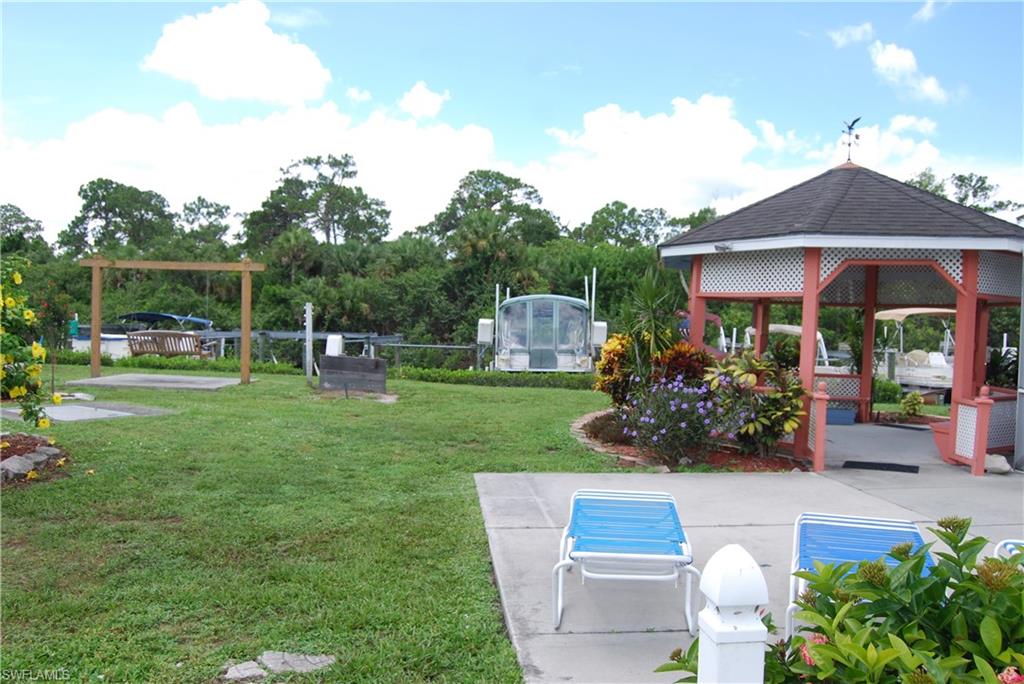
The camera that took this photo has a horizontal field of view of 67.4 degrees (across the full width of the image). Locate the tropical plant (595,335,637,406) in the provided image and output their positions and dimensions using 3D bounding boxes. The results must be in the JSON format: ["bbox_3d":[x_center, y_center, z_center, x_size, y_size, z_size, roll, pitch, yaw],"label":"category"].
[{"bbox_3d":[1.622,0.575,11.930,0.720,1.220,0.700,2,2,11],"label":"tropical plant"}]

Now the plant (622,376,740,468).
[{"bbox_3d":[1.928,0.867,8.739,1.250,0.880,1.100,2,2,11],"label":"plant"}]

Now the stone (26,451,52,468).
[{"bbox_3d":[-4.522,1.129,7.354,0.250,0.110,0.200,3,3,30],"label":"stone"}]

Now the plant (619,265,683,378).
[{"bbox_3d":[1.908,0.137,10.512,0.850,2.200,0.820,2,2,11],"label":"plant"}]

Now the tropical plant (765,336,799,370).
[{"bbox_3d":[4.710,0.597,13.329,0.650,1.220,0.600,2,2,11],"label":"tropical plant"}]

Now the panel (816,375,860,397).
[{"bbox_3d":[4.920,0.712,12.577,1.450,0.360,0.050,2,2,11],"label":"panel"}]

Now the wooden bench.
[{"bbox_3d":[-6.853,0.050,15.420,1.520,0.550,0.600,2,2,5],"label":"wooden bench"}]

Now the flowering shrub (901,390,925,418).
[{"bbox_3d":[6.590,1.028,12.643,0.370,0.440,0.370,2,2,11],"label":"flowering shrub"}]

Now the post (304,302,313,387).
[{"bbox_3d":[-4.024,0.040,15.217,0.130,1.630,0.130,1,2,0],"label":"post"}]

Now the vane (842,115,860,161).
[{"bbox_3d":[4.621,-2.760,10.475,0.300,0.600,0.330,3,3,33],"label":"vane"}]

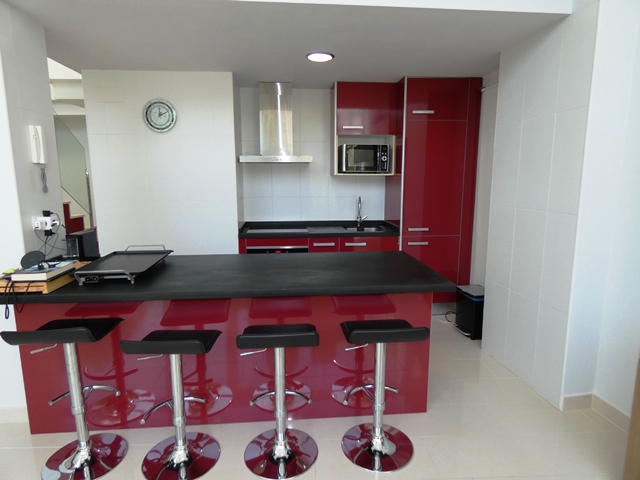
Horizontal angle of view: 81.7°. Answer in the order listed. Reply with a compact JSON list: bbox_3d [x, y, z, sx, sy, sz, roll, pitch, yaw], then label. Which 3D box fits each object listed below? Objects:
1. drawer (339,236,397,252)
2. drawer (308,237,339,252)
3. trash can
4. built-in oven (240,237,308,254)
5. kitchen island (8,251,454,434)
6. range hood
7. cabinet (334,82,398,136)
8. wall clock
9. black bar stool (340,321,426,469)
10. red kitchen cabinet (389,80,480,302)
[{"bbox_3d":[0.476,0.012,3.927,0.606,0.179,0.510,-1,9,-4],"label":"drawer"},{"bbox_3d":[0.028,0.033,3.876,0.302,0.170,0.450,-1,9,-4],"label":"drawer"},{"bbox_3d":[1.444,0.654,3.403,0.260,0.402,0.350,-1,9,-4],"label":"trash can"},{"bbox_3d":[-0.460,0.027,3.854,0.665,0.179,0.510,-1,9,-4],"label":"built-in oven"},{"bbox_3d":[-0.493,0.606,2.255,2.291,0.875,0.879,-1,9,-4],"label":"kitchen island"},{"bbox_3d":[-0.441,-1.182,3.772,0.706,0.788,0.480,-1,9,-4],"label":"range hood"},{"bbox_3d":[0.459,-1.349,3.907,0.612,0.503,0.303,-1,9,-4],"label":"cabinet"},{"bbox_3d":[-1.441,-1.119,3.334,0.301,0.300,0.042,-1,9,-4],"label":"wall clock"},{"bbox_3d":[0.302,0.733,1.893,0.380,0.735,0.385,-1,9,-4],"label":"black bar stool"},{"bbox_3d":[1.149,-0.456,3.950,0.749,2.262,0.612,-1,9,-4],"label":"red kitchen cabinet"}]

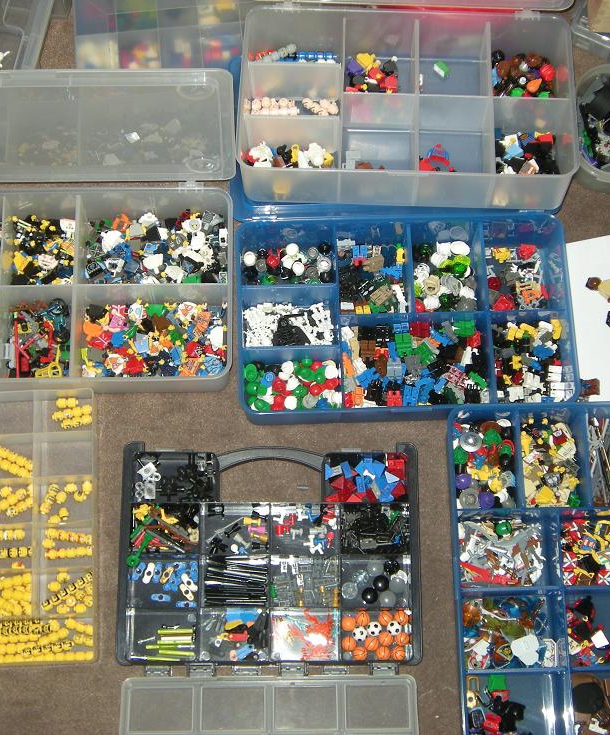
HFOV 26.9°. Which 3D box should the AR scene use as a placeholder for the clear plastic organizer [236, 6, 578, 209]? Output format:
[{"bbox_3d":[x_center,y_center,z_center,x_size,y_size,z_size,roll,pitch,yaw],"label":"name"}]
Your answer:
[{"bbox_3d":[0.102,-0.261,1.290,0.333,0.060,0.200,2,63,0],"label":"clear plastic organizer"}]

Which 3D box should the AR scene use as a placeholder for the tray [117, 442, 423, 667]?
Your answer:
[{"bbox_3d":[-0.033,0.180,1.225,0.281,0.045,0.208,0,74,-2],"label":"tray"}]

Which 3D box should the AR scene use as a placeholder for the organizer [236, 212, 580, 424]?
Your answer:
[{"bbox_3d":[0.098,-0.047,1.288,0.333,0.060,0.200,-2,74,-2],"label":"organizer"}]

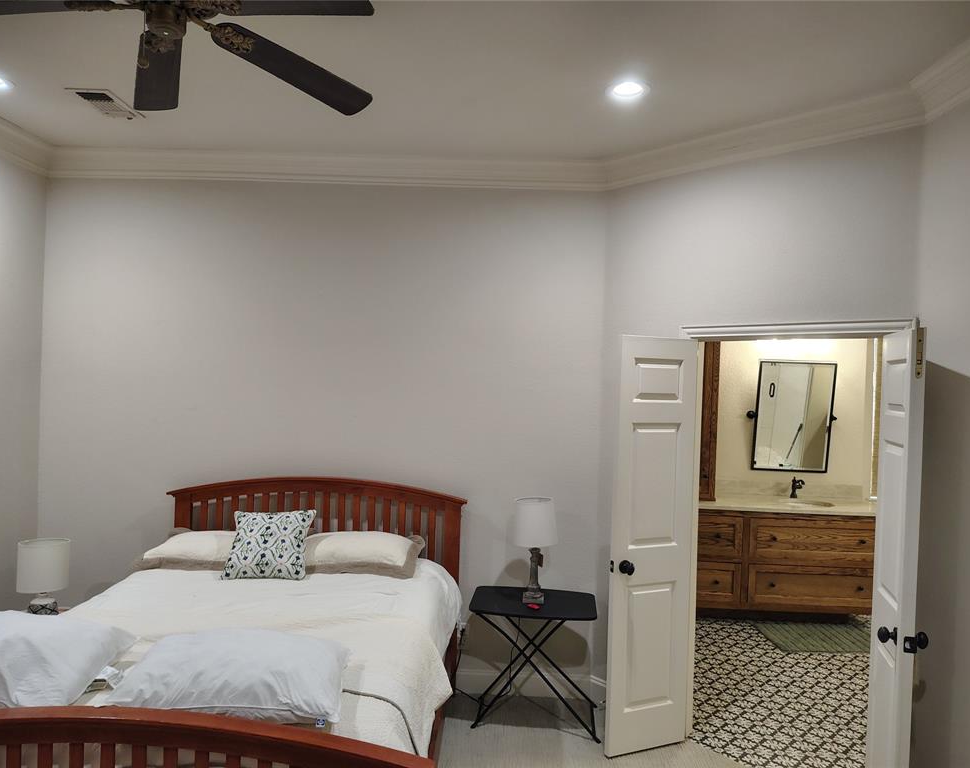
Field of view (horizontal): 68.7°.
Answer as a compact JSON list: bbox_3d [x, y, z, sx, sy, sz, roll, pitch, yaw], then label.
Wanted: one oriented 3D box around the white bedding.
[{"bbox_3d":[-0.992,1.088,2.940,1.750,0.360,2.050,2,0,2],"label":"white bedding"}]

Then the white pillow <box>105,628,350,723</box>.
[{"bbox_3d":[-0.757,0.875,2.251,0.680,0.170,0.460,2,0,2],"label":"white pillow"}]

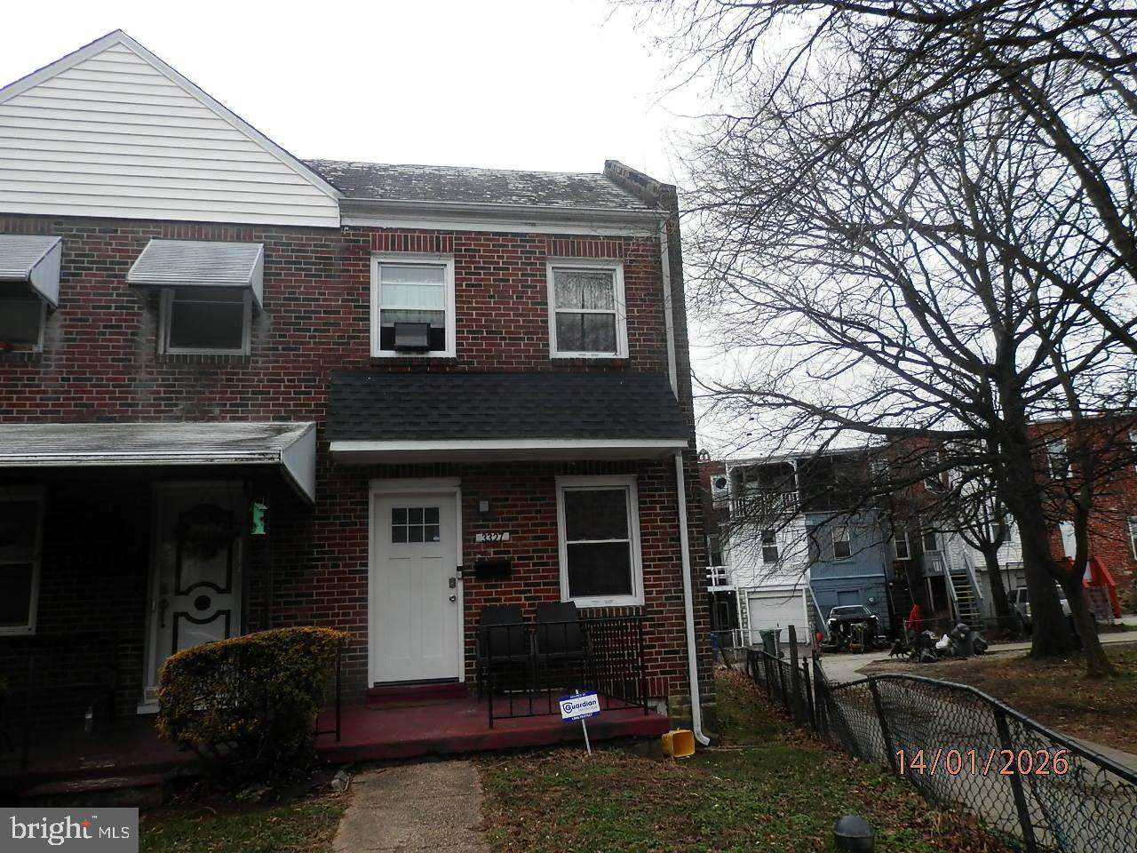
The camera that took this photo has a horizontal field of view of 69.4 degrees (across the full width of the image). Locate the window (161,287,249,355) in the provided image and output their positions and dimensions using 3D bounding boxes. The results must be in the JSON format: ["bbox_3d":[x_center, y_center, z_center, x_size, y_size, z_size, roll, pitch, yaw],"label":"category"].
[{"bbox_3d":[-3.973,-1.342,9.024,0.955,1.166,0.100,0,-11,-11],"label":"window"}]

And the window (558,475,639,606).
[{"bbox_3d":[0.357,1.292,9.320,0.950,1.488,0.100,0,-11,-11],"label":"window"}]

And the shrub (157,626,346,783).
[{"bbox_3d":[-2.283,2.031,6.008,1.220,1.100,0.900,0,-11,-11],"label":"shrub"}]

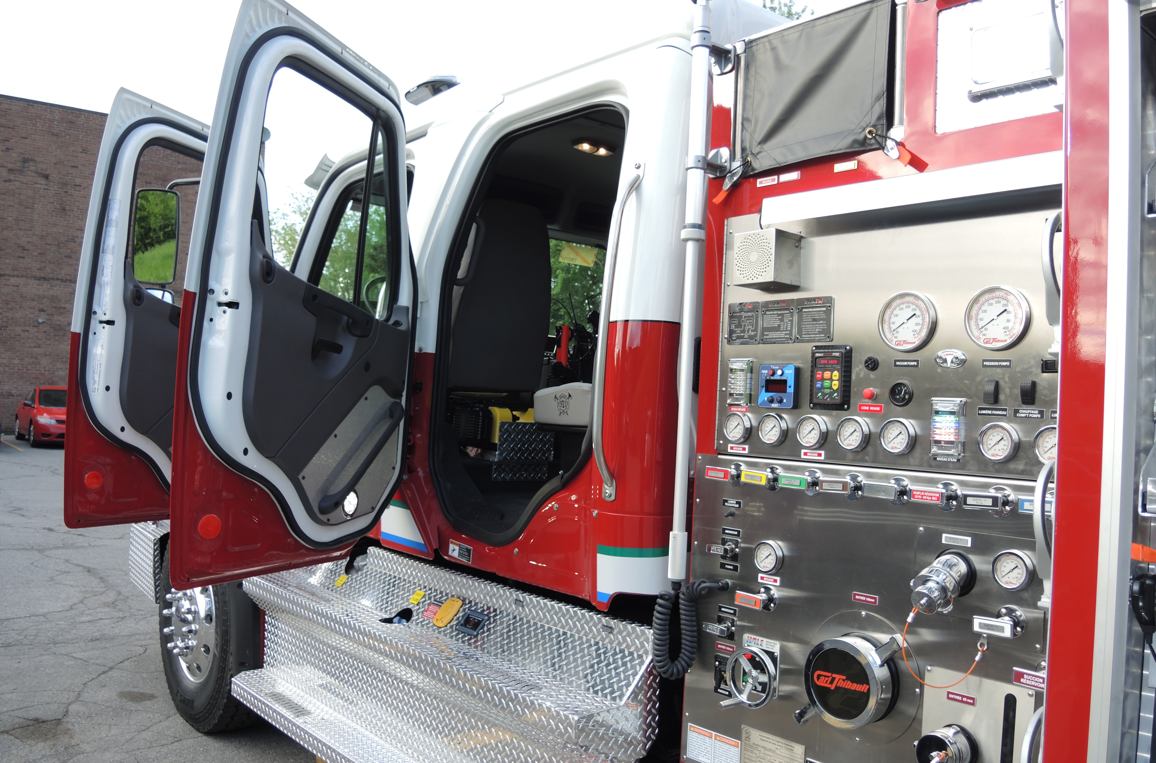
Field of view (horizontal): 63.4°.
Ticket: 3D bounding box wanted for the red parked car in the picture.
[{"bbox_3d":[-12.629,0.844,23.000,1.760,1.410,4.450,4,-2,-37],"label":"red parked car"}]

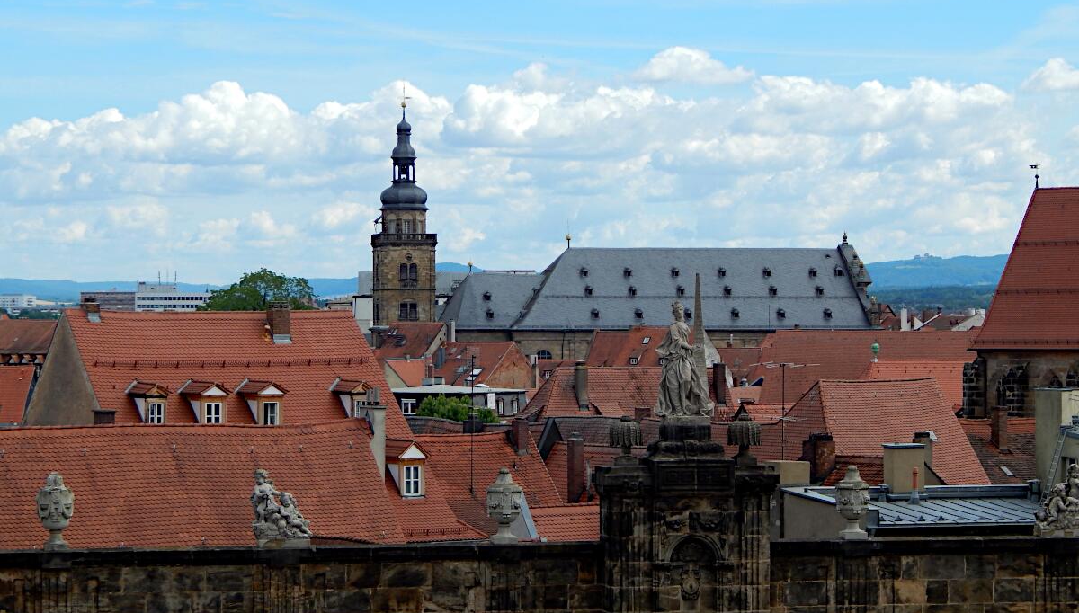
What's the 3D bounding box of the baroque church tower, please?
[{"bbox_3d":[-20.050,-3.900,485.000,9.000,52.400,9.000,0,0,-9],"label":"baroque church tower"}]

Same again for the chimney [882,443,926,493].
[{"bbox_3d":[11.697,5.192,105.000,1.100,1.600,1.080,0,0,-10],"label":"chimney"}]

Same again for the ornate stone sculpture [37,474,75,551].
[{"bbox_3d":[-8.418,3.572,56.900,0.660,1.390,0.660,0,0,-9],"label":"ornate stone sculpture"}]

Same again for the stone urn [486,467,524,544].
[{"bbox_3d":[-0.657,3.730,61.300,0.670,1.430,0.670,0,0,-7],"label":"stone urn"}]

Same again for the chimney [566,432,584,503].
[{"bbox_3d":[1.424,6.312,128.000,0.480,2.750,0.460,0,0,-36],"label":"chimney"}]

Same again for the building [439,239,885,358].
[{"bbox_3d":[15.000,7.300,497.000,69.000,34.000,22.000,0,0,-19],"label":"building"}]

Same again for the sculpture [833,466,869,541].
[{"bbox_3d":[5.642,3.548,59.100,0.620,1.370,0.620,0,0,-9],"label":"sculpture"}]

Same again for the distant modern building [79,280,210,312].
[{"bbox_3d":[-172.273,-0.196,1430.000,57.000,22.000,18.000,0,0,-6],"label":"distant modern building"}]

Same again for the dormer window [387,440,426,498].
[{"bbox_3d":[-5.430,6.398,128.300,1.450,2.250,2.000,0,0,-34],"label":"dormer window"}]

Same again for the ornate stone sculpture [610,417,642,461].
[{"bbox_3d":[1.551,2.366,58.200,0.580,0.820,0.580,0,0,-9],"label":"ornate stone sculpture"}]

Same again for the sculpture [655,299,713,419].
[{"bbox_3d":[2.580,0.924,58.500,0.900,2.160,0.720,0,0,-27],"label":"sculpture"}]

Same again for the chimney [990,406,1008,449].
[{"bbox_3d":[22.203,5.860,158.000,0.540,2.100,0.520,0,0,-36],"label":"chimney"}]

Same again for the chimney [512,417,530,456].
[{"bbox_3d":[-0.783,5.297,132.500,0.520,1.500,0.480,0,0,-34],"label":"chimney"}]

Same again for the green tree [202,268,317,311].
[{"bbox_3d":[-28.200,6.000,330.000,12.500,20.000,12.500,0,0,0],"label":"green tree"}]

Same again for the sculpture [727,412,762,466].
[{"bbox_3d":[3.880,2.504,61.800,0.640,1.020,0.640,0,0,-7],"label":"sculpture"}]

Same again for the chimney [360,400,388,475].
[{"bbox_3d":[-5.251,4.198,103.600,0.550,2.550,0.780,0,0,-36],"label":"chimney"}]

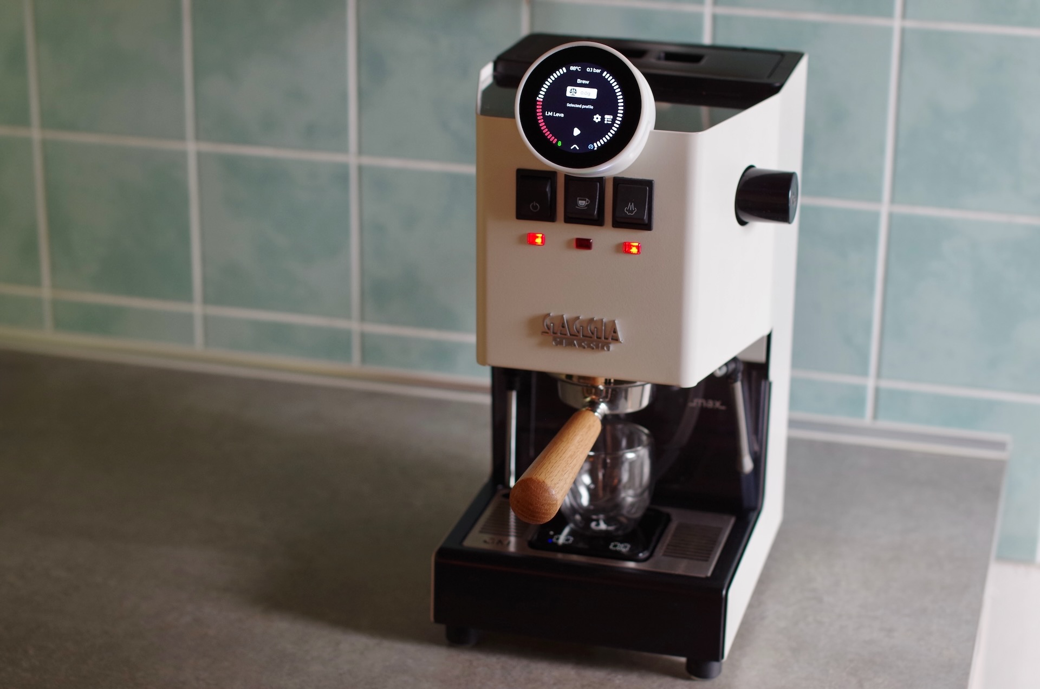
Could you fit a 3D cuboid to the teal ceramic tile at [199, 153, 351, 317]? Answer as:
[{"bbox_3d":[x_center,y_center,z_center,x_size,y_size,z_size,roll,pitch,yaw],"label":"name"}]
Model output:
[{"bbox_3d":[-0.216,-0.097,1.917,0.146,0.146,0.009,6,21,15],"label":"teal ceramic tile"}]

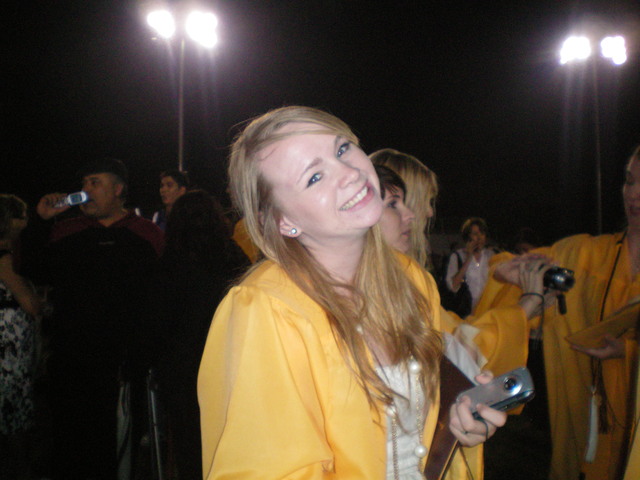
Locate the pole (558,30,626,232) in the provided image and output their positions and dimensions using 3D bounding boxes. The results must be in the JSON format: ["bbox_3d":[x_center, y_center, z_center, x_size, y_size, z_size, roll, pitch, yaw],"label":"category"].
[{"bbox_3d":[19.640,-5.599,49.764,4.200,17.360,0.900,0,-2,-10],"label":"pole"}]

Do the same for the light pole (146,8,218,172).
[{"bbox_3d":[-8.955,-5.837,45.269,4.200,17.650,0.900,0,-2,-10],"label":"light pole"}]

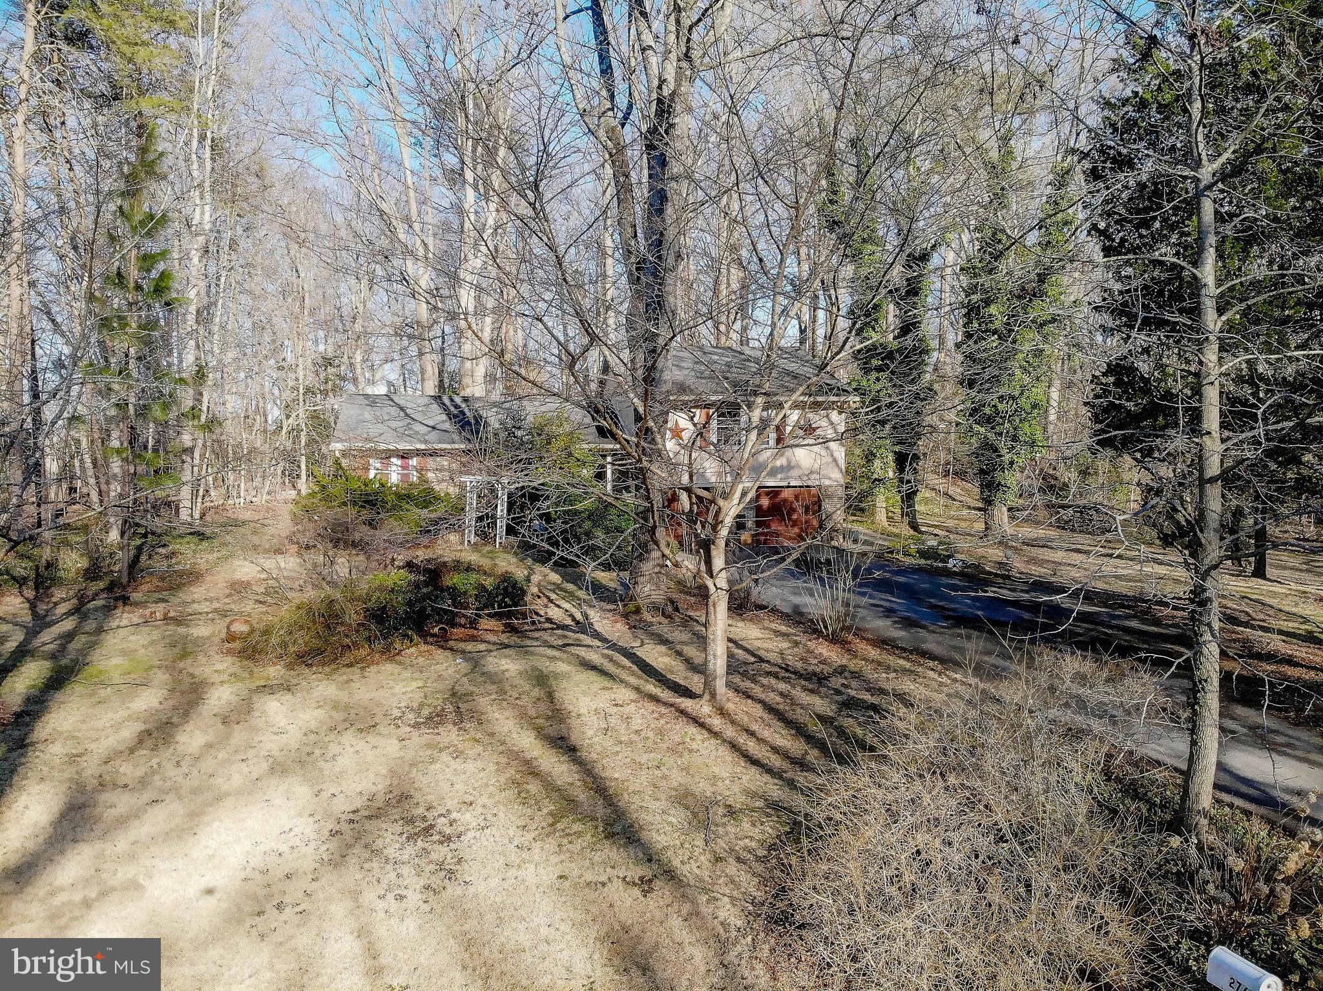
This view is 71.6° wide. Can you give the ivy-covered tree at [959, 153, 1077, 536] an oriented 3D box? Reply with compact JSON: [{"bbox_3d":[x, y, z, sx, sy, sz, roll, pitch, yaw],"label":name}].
[{"bbox_3d":[14.480,-6.038,37.229,4.740,15.410,4.400,0,3,0],"label":"ivy-covered tree"}]

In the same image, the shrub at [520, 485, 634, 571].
[{"bbox_3d":[-2.397,0.855,26.084,3.240,2.300,2.700,0,3,0],"label":"shrub"}]

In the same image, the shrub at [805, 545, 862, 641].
[{"bbox_3d":[3.460,1.953,18.432,1.160,1.920,1.150,0,3,0],"label":"shrub"}]

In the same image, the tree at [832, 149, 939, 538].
[{"bbox_3d":[9.327,-6.348,38.213,4.310,15.850,4.000,0,3,0],"label":"tree"}]

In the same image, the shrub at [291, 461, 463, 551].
[{"bbox_3d":[-8.916,0.272,28.857,5.370,2.620,3.200,0,3,0],"label":"shrub"}]

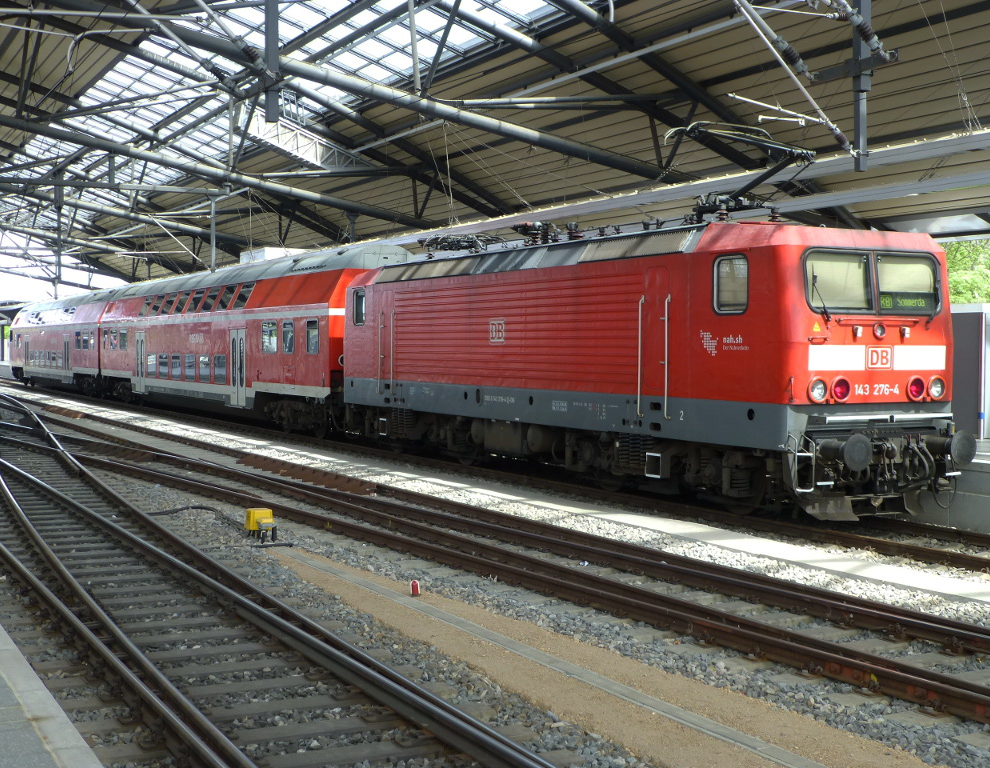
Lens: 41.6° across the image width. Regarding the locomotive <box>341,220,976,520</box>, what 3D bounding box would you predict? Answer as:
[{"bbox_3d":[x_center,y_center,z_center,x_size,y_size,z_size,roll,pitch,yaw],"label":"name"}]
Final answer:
[{"bbox_3d":[1.338,-0.427,23.505,3.020,4.060,16.620,-1,2,-28],"label":"locomotive"}]

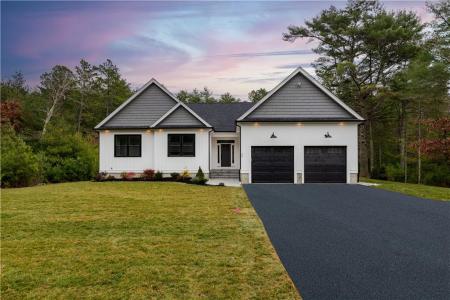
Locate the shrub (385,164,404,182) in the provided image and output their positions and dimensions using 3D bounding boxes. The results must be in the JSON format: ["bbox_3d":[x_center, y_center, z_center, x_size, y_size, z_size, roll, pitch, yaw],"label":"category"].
[{"bbox_3d":[12.200,1.680,21.600,1.400,1.270,1.350,0,0,0],"label":"shrub"}]

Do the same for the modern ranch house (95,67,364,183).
[{"bbox_3d":[0.050,-1.500,26.000,17.700,7.400,14.000,0,0,0],"label":"modern ranch house"}]

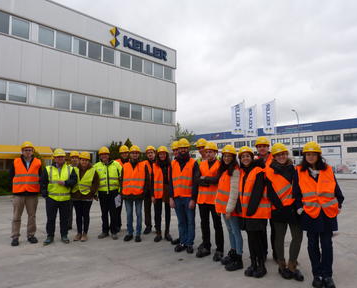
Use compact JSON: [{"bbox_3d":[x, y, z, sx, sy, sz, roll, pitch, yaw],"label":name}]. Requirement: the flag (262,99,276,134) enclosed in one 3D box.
[{"bbox_3d":[8.144,-2.430,25.000,1.193,3.150,0.120,-1,-5,18],"label":"flag"}]

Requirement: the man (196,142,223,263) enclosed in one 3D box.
[{"bbox_3d":[0.514,0.875,4.378,0.500,1.802,0.420,-2,-4,25],"label":"man"}]

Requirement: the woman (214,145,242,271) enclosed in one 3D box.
[{"bbox_3d":[0.709,0.870,3.963,0.350,1.717,0.440,4,-6,-45],"label":"woman"}]

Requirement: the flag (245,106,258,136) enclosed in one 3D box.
[{"bbox_3d":[7.067,-2.243,26.800,1.132,3.039,0.120,-1,-4,15],"label":"flag"}]

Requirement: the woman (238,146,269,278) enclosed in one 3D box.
[{"bbox_3d":[0.978,0.870,3.685,0.430,1.677,0.340,-3,-5,39],"label":"woman"}]

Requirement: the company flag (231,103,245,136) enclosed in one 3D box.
[{"bbox_3d":[5.517,-2.368,25.800,1.213,2.972,0.120,-1,-4,12],"label":"company flag"}]

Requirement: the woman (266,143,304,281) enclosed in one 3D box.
[{"bbox_3d":[1.387,0.845,3.664,0.480,1.722,0.350,0,-4,2],"label":"woman"}]

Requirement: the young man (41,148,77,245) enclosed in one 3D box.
[{"bbox_3d":[-2.249,0.959,5.193,0.620,1.732,0.420,1,-4,-22],"label":"young man"}]

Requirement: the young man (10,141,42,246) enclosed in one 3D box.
[{"bbox_3d":[-2.798,0.886,5.135,0.600,1.869,0.360,2,-4,-25],"label":"young man"}]

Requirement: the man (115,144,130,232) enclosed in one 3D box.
[{"bbox_3d":[-1.182,0.954,6.078,0.530,1.846,0.340,1,-3,-9],"label":"man"}]

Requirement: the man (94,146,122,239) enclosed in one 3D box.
[{"bbox_3d":[-1.360,0.950,5.528,0.550,1.790,0.360,1,-3,-12],"label":"man"}]

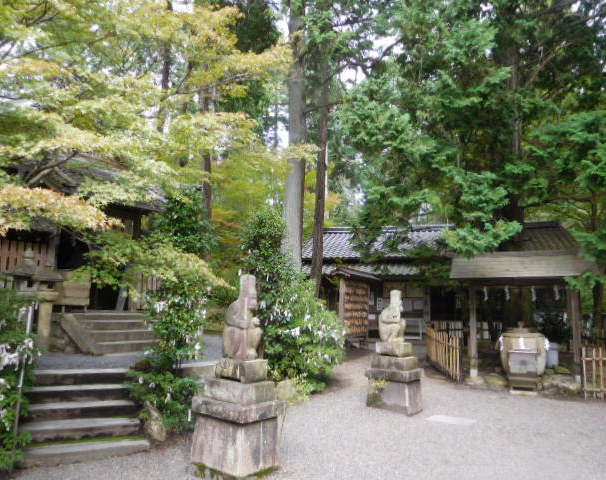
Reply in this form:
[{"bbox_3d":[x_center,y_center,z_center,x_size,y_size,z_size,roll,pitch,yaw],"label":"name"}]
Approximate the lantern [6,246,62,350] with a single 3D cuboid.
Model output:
[{"bbox_3d":[-4.286,1.003,7.525,0.700,1.620,0.680,3,-8,-17],"label":"lantern"}]

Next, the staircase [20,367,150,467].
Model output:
[{"bbox_3d":[-2.392,1.919,5.198,1.239,0.675,1.553,4,-9,-20],"label":"staircase"}]

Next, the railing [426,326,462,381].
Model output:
[{"bbox_3d":[3.538,2.796,11.682,0.120,0.920,4.000,0,-8,7],"label":"railing"}]

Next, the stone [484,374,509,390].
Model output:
[{"bbox_3d":[3.639,2.730,8.834,0.470,0.260,0.380,-1,-8,11],"label":"stone"}]

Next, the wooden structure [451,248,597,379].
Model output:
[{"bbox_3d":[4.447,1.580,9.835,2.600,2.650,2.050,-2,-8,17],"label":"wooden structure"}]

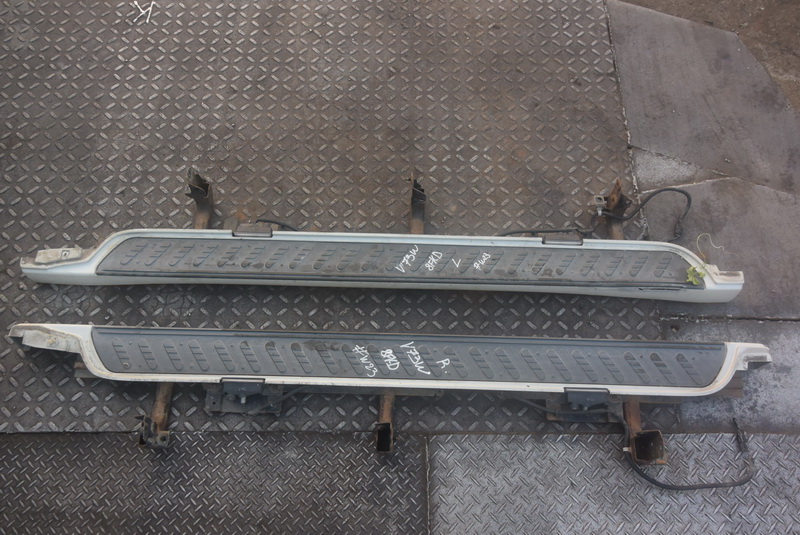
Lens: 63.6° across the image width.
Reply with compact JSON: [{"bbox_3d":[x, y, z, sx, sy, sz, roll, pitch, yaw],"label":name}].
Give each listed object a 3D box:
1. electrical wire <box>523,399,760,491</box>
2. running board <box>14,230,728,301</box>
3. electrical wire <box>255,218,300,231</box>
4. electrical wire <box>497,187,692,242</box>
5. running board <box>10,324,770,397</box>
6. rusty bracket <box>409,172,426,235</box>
[{"bbox_3d":[0.564,0.420,1.540,0.555,0.092,0.194,2,65,0],"label":"electrical wire"},{"bbox_3d":[-0.045,-0.002,1.704,1.867,0.090,0.140,2,65,0],"label":"running board"},{"bbox_3d":[-0.333,-0.119,1.760,0.128,0.030,0.025,2,65,0],"label":"electrical wire"},{"bbox_3d":[0.531,-0.152,1.802,0.539,0.085,0.140,2,65,0],"label":"electrical wire"},{"bbox_3d":[-0.026,0.239,1.594,1.869,0.090,0.143,2,65,0],"label":"running board"},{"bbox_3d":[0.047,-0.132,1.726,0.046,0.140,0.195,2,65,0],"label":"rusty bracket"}]

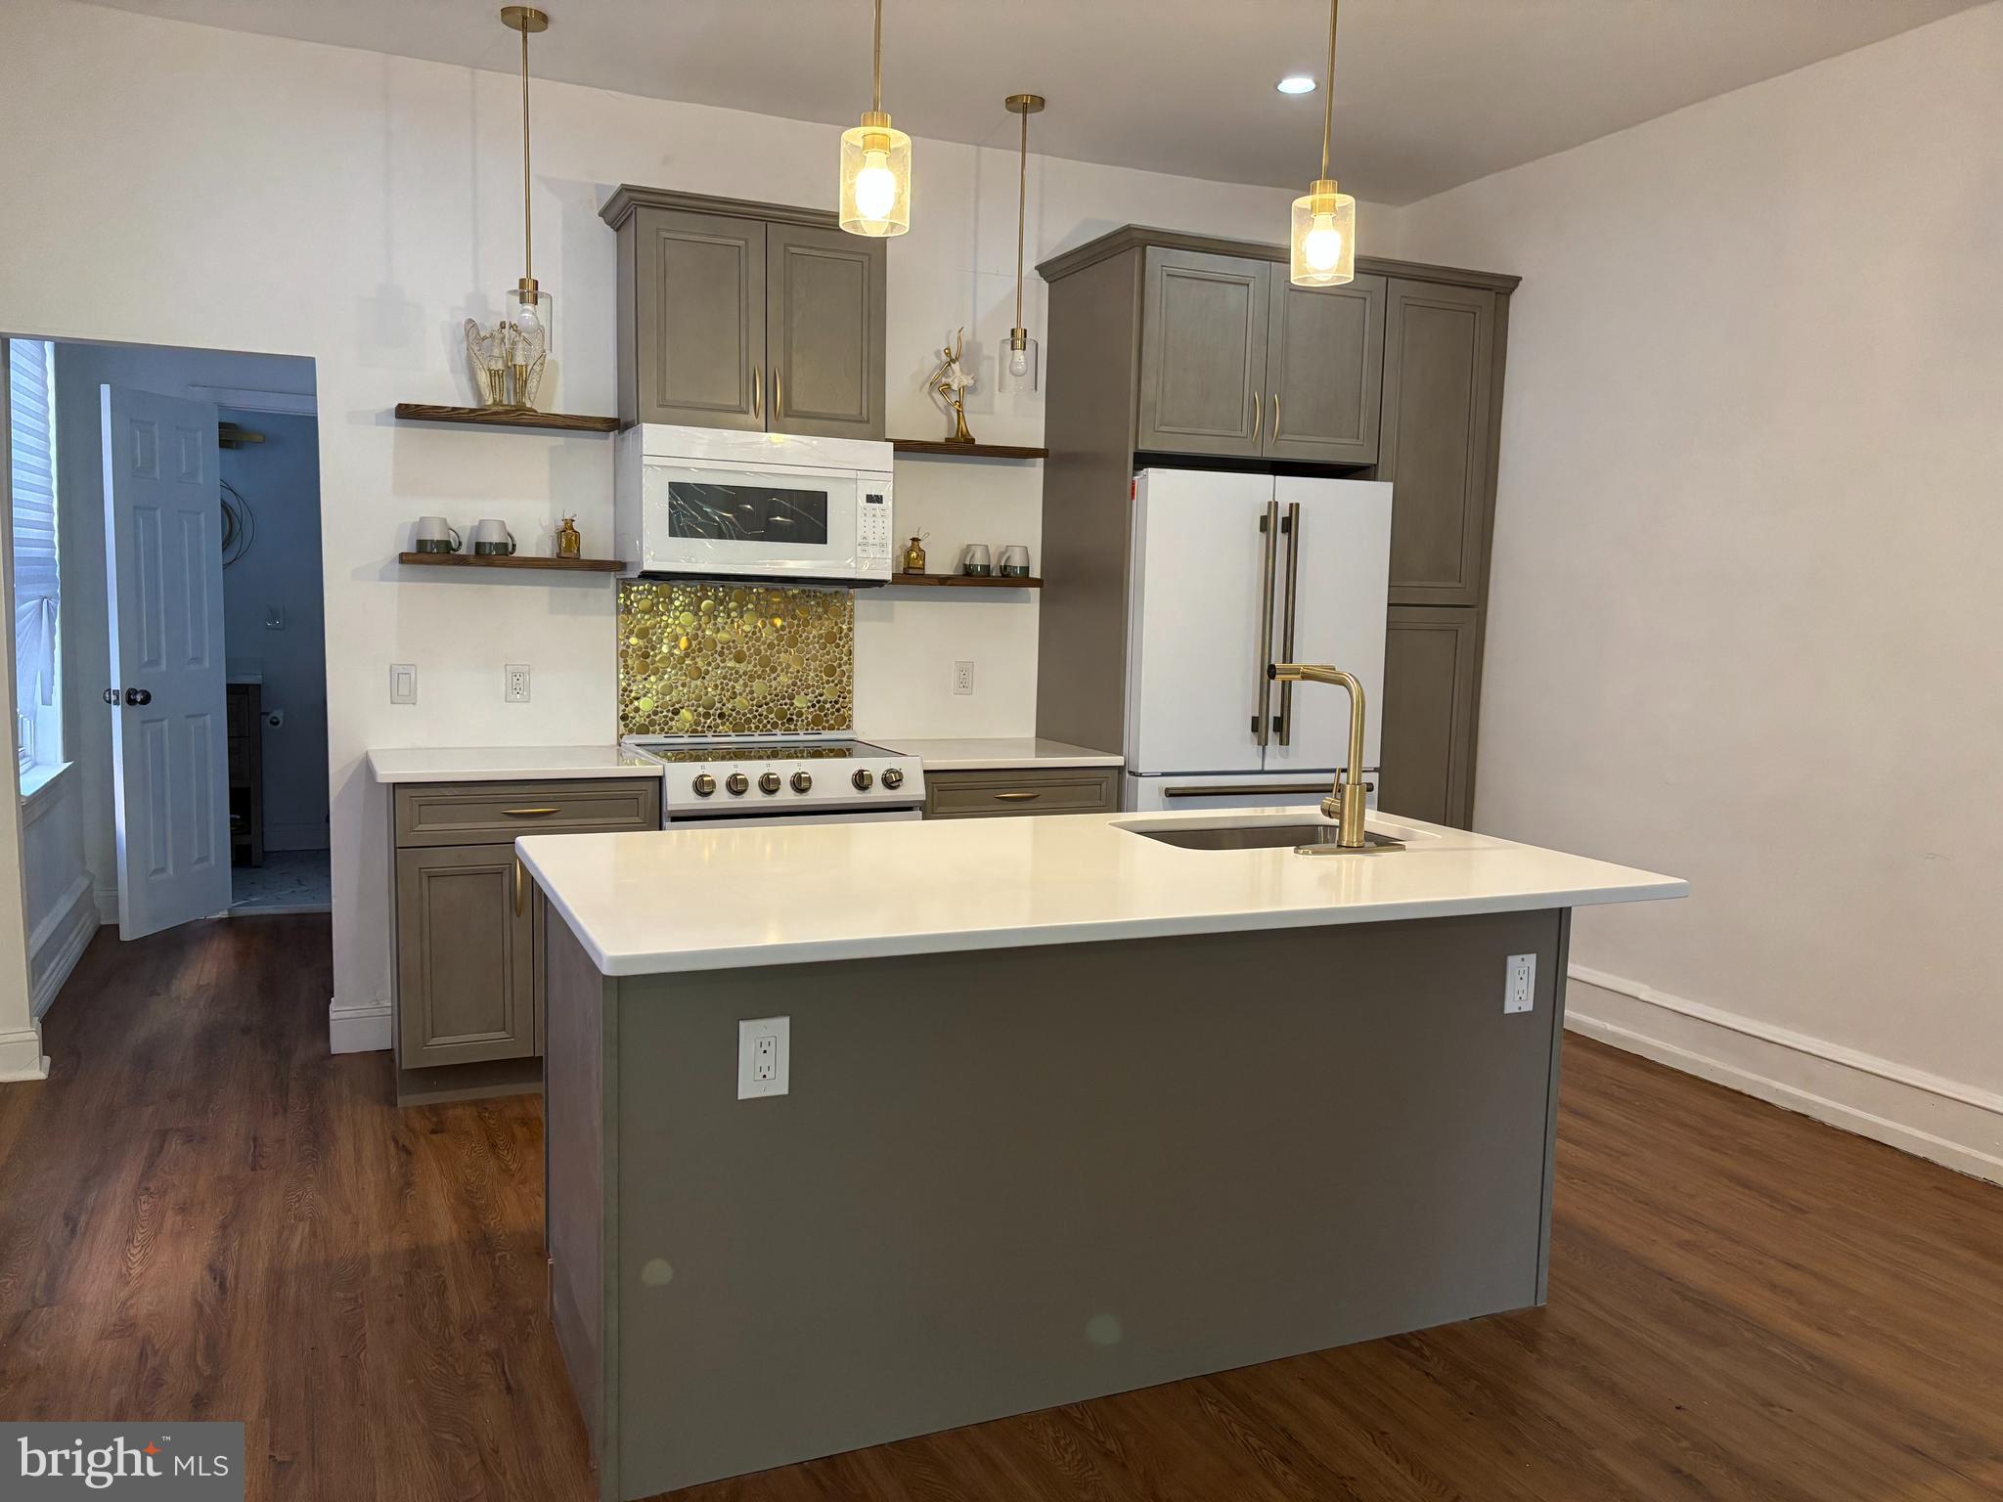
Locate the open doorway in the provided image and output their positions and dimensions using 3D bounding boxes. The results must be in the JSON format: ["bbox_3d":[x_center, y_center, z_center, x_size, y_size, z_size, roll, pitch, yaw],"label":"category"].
[{"bbox_3d":[-2.374,-0.112,4.339,0.764,2.042,0.130,-1,6,-24],"label":"open doorway"}]

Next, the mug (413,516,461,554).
[{"bbox_3d":[-1.649,-0.627,4.421,0.125,0.115,0.097,-1,6,-24],"label":"mug"}]

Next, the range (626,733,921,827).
[{"bbox_3d":[-0.723,0.458,4.656,0.772,0.933,0.700,-1,6,-24],"label":"range"}]

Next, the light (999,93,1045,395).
[{"bbox_3d":[0.065,-1.546,4.609,0.122,0.874,0.122,1,6,0],"label":"light"}]

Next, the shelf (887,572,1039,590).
[{"bbox_3d":[-0.182,-0.573,5.072,0.621,0.031,0.190,-1,6,-24],"label":"shelf"}]

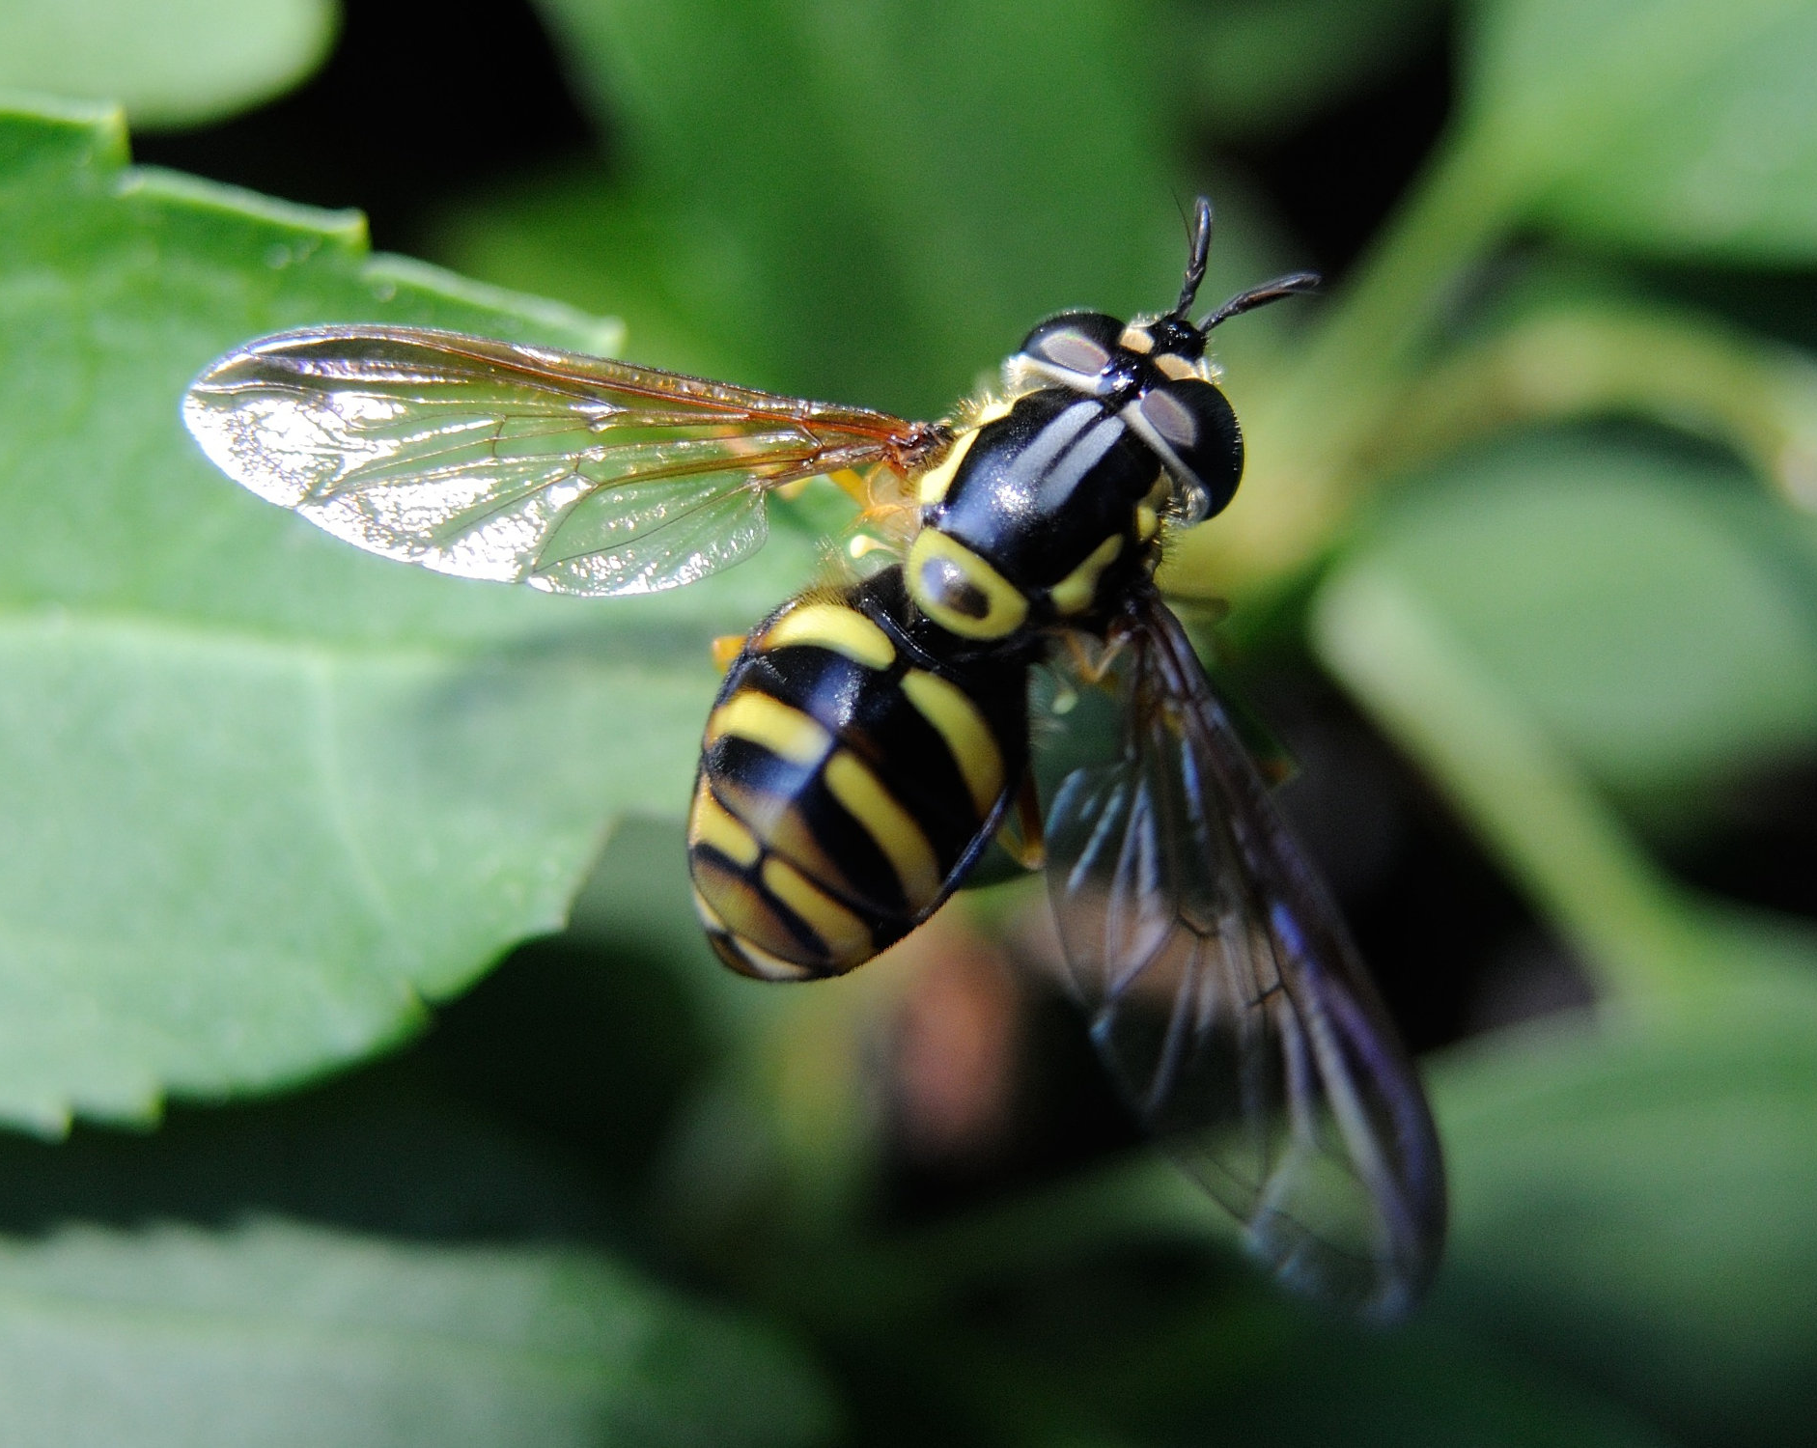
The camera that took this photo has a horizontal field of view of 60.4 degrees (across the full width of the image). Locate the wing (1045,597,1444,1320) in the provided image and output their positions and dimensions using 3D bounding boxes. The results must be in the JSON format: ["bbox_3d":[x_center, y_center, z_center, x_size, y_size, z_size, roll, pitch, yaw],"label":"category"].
[{"bbox_3d":[0.005,0.004,0.022,0.004,0.001,0.011,-24,86,0],"label":"wing"}]

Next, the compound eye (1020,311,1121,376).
[{"bbox_3d":[0.002,-0.006,0.024,0.002,0.002,0.001,-10,80,10],"label":"compound eye"}]

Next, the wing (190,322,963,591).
[{"bbox_3d":[-0.005,-0.004,0.023,0.011,0.001,0.004,7,84,2],"label":"wing"}]

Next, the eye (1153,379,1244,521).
[{"bbox_3d":[0.004,-0.004,0.023,0.001,0.002,0.002,-33,77,5],"label":"eye"}]

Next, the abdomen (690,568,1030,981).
[{"bbox_3d":[-0.001,0.001,0.023,0.004,0.003,0.006,33,89,14],"label":"abdomen"}]

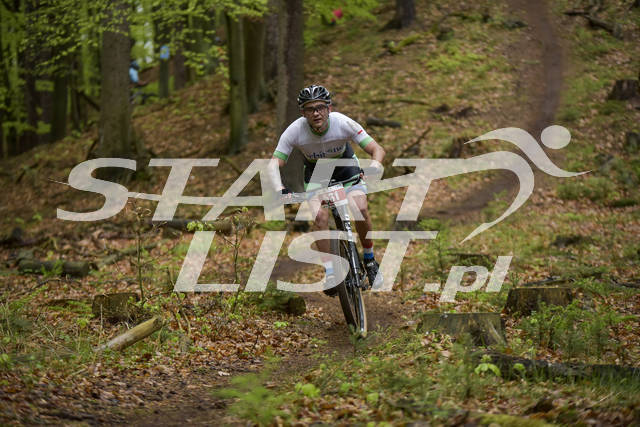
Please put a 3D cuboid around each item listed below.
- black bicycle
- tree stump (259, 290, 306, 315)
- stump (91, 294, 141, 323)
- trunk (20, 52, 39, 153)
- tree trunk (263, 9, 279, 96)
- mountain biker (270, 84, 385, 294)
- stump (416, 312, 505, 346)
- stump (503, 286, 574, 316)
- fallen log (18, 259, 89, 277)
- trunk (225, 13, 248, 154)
[{"bbox_3d":[0.200,0.290,14.500,0.620,1.030,1.720,-11,1,4],"label":"black bicycle"},{"bbox_3d":[-0.280,0.660,16.000,0.360,0.180,0.280,0,1,0],"label":"tree stump"},{"bbox_3d":[-1.407,0.650,15.000,0.322,0.207,0.322,0,-2,0],"label":"stump"},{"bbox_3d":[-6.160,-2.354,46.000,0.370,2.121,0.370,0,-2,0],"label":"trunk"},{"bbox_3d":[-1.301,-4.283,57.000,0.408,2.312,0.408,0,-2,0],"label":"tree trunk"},{"bbox_3d":[0.050,-0.160,14.650,0.760,1.410,0.850,0,1,3],"label":"mountain biker"},{"bbox_3d":[0.881,0.727,13.600,0.535,0.213,0.535,0,-2,0],"label":"stump"},{"bbox_3d":[1.551,0.625,15.400,0.468,0.213,0.468,0,-2,0],"label":"stump"},{"bbox_3d":[-2.289,0.466,18.700,0.680,0.140,0.150,-1,-2,20],"label":"fallen log"},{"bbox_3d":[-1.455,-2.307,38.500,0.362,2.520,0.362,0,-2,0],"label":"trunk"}]

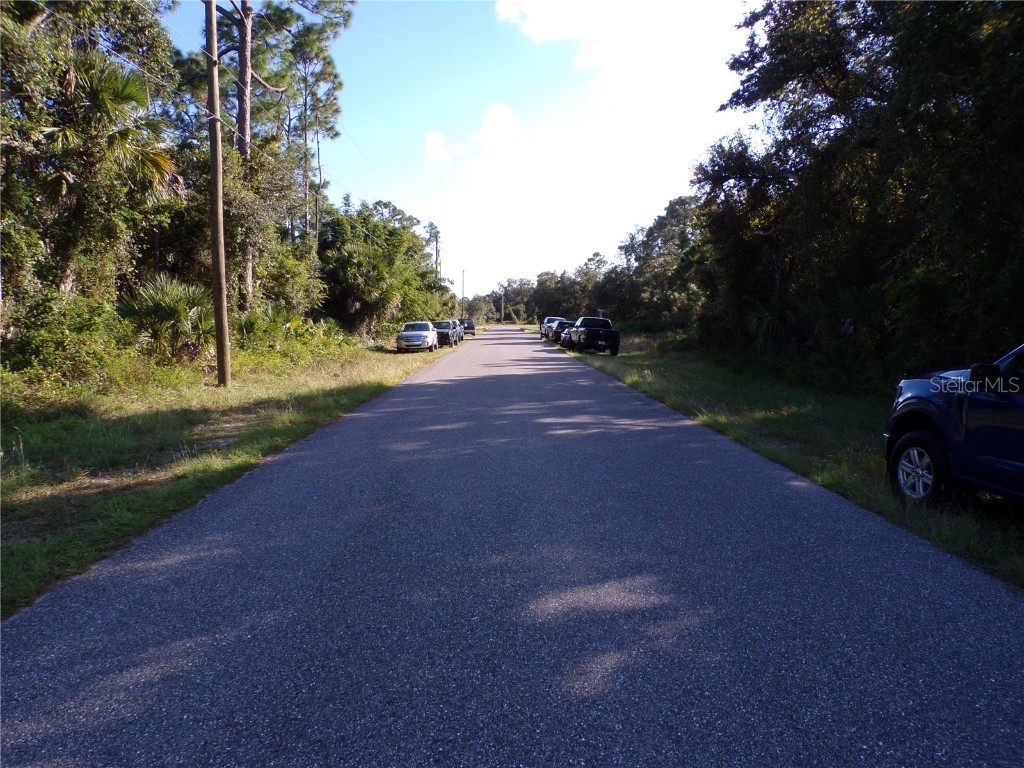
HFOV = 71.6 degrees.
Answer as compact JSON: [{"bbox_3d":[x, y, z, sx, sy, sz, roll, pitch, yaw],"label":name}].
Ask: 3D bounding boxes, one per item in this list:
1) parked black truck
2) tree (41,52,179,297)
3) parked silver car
[{"bbox_3d":[4.729,-2.766,41.000,2.030,1.930,5.800,3,5,-3],"label":"parked black truck"},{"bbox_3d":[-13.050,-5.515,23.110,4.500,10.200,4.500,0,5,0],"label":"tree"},{"bbox_3d":[-5.328,-2.701,40.200,1.950,1.700,4.680,-1,5,-2],"label":"parked silver car"}]

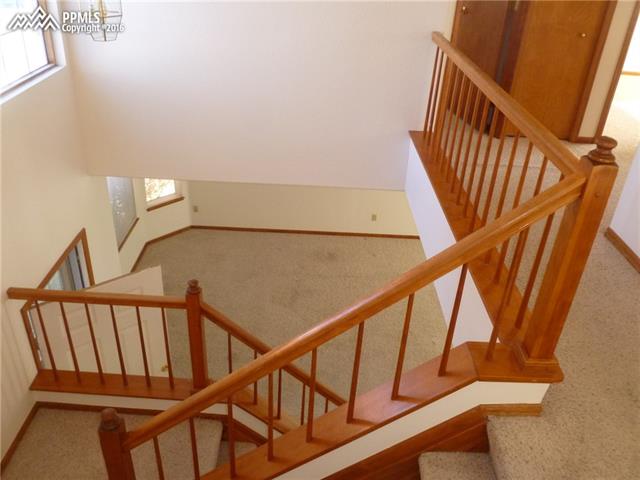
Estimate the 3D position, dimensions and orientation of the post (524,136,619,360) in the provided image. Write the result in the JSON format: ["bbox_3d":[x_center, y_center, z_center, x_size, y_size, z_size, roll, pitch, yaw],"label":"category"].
[{"bbox_3d":[0.795,0.063,1.661,0.085,0.806,0.085,3,30,-1],"label":"post"}]

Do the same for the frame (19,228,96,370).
[{"bbox_3d":[-1.976,1.063,4.242,0.110,2.060,1.020,3,30,-1],"label":"frame"}]

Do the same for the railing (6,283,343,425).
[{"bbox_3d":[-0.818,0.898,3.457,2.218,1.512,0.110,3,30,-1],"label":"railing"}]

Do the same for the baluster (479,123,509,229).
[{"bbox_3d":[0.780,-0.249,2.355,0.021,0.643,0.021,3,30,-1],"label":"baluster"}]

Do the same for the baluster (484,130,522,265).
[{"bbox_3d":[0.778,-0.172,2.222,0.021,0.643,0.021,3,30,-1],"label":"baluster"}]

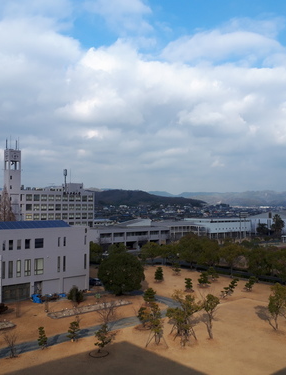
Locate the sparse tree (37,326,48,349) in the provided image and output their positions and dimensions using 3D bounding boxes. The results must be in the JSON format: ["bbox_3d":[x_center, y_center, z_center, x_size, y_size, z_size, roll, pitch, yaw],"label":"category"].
[{"bbox_3d":[-12.050,17.970,46.800,1.200,2.540,1.200,0,-3,0],"label":"sparse tree"}]

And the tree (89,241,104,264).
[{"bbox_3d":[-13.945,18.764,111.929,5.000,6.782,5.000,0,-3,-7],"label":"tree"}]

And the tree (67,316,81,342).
[{"bbox_3d":[-8.570,17.860,48.870,1.750,2.960,1.750,0,-3,0],"label":"tree"}]

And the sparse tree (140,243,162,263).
[{"bbox_3d":[2.330,19.220,113.610,6.690,6.360,6.690,0,-3,0],"label":"sparse tree"}]

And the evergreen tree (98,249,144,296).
[{"bbox_3d":[-4.008,16.228,73.389,8.858,7.939,8.858,0,-3,-3],"label":"evergreen tree"}]

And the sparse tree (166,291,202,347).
[{"bbox_3d":[5.010,16.080,48.080,4.360,6.440,4.360,0,-3,0],"label":"sparse tree"}]

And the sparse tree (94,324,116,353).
[{"bbox_3d":[-4.389,17.226,44.460,2.390,3.057,2.390,0,-3,-6],"label":"sparse tree"}]

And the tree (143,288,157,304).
[{"bbox_3d":[1.300,18.900,67.790,2.430,2.660,2.430,0,-3,0],"label":"tree"}]

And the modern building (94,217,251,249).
[{"bbox_3d":[12.630,19.630,169.030,89.640,10.800,18.550,2,-3,-38],"label":"modern building"}]

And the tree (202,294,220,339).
[{"bbox_3d":[8.553,16.219,49.057,2.132,5.451,2.132,-1,-3,10],"label":"tree"}]

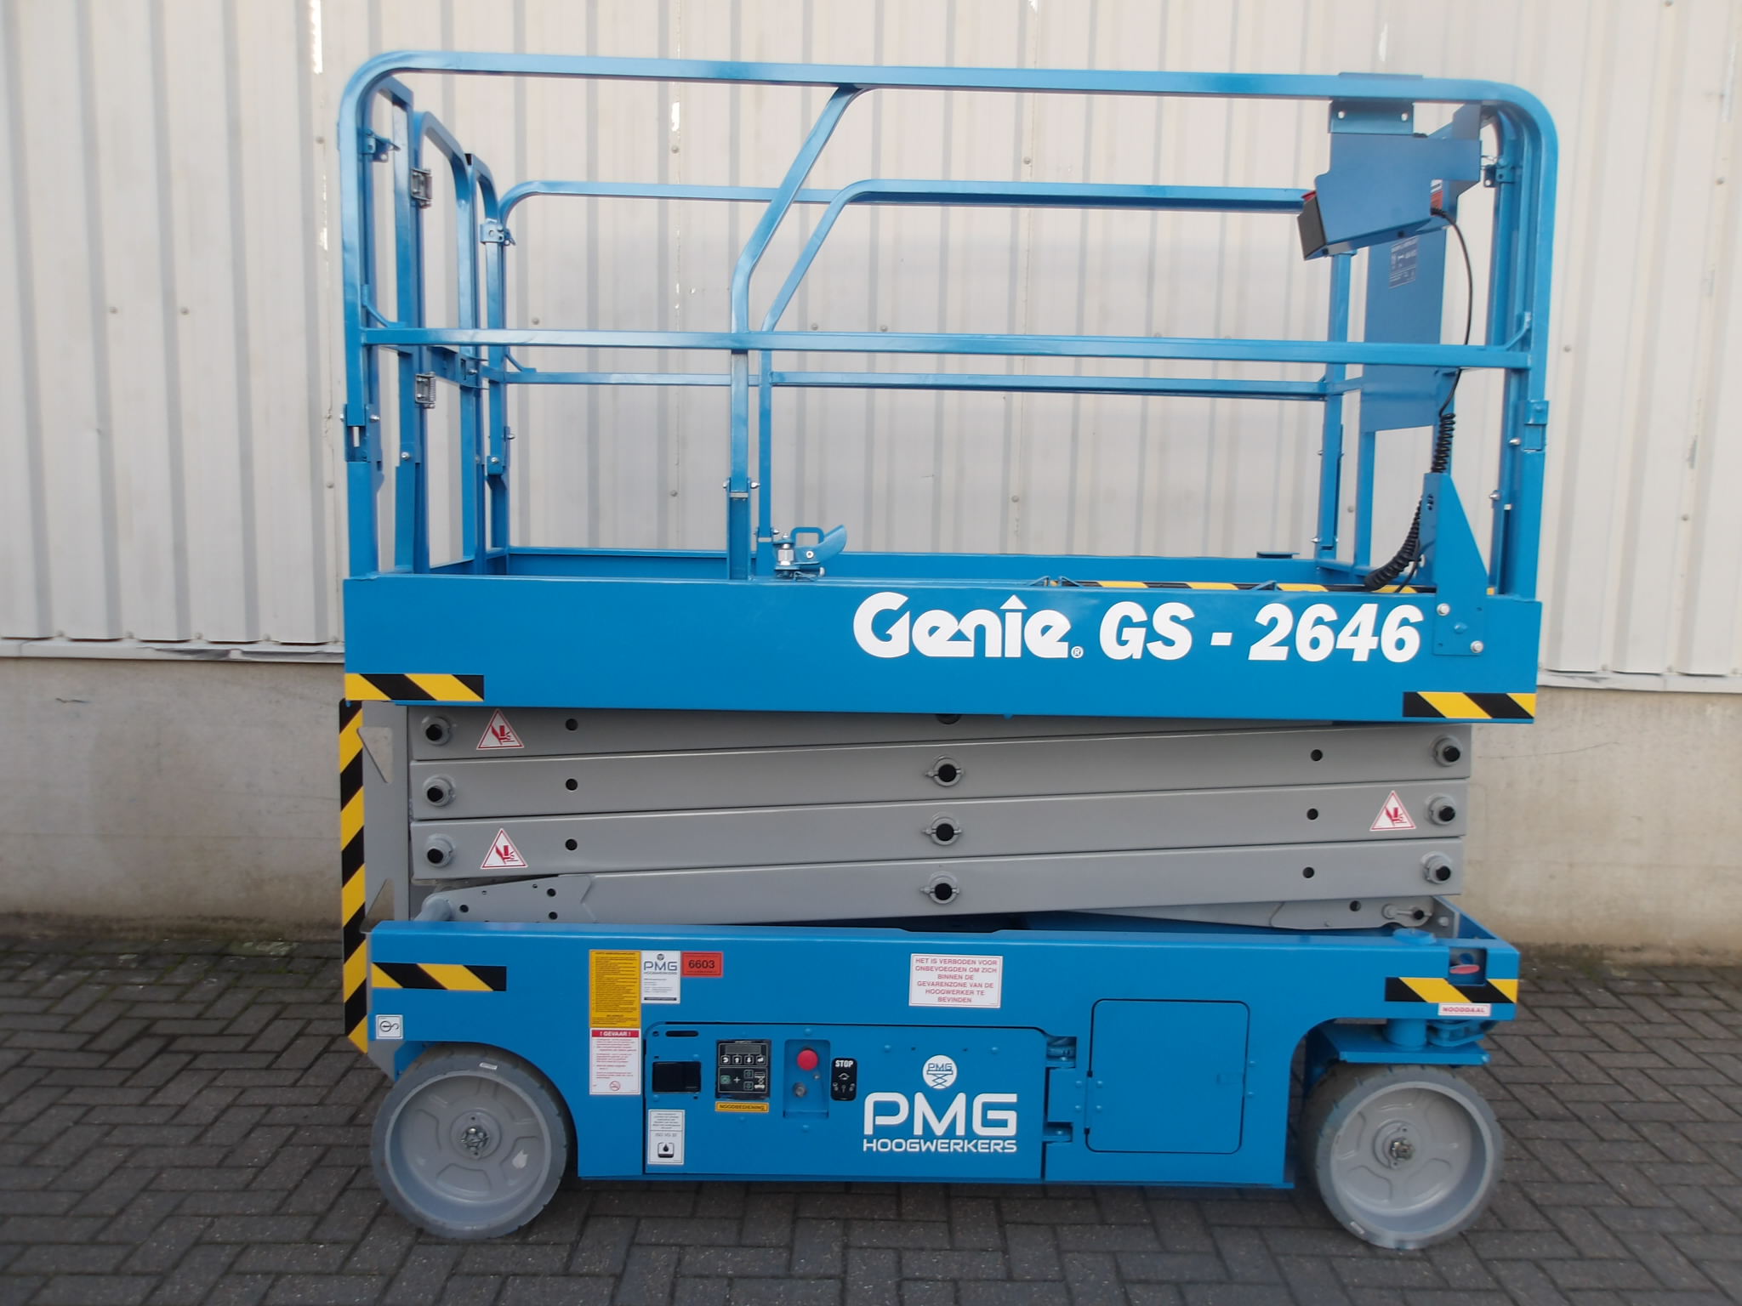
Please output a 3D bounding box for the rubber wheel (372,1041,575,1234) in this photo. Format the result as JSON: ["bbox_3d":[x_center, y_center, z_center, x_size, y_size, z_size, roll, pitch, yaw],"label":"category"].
[{"bbox_3d":[-0.798,0.973,2.739,0.376,0.376,0.123,1,8,-1],"label":"rubber wheel"}]

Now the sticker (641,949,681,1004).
[{"bbox_3d":[-0.406,0.631,2.633,0.075,0.107,0.004,1,8,-1],"label":"sticker"}]

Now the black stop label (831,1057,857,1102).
[{"bbox_3d":[-0.052,0.834,2.659,0.051,0.086,0.005,1,7,-1],"label":"black stop label"}]

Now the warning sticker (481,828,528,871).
[{"bbox_3d":[-0.734,0.394,2.721,0.095,0.086,0.004,1,8,-1],"label":"warning sticker"}]

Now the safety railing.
[{"bbox_3d":[0.143,-0.662,3.057,2.245,0.945,1.131,1,8,-1],"label":"safety railing"}]

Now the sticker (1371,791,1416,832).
[{"bbox_3d":[1.050,0.319,2.726,0.095,0.084,0.004,1,8,-1],"label":"sticker"}]

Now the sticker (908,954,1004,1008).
[{"bbox_3d":[0.167,0.640,2.639,0.183,0.109,0.004,1,8,-1],"label":"sticker"}]

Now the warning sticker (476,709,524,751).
[{"bbox_3d":[-0.732,0.152,2.689,0.093,0.081,0.004,1,8,-1],"label":"warning sticker"}]

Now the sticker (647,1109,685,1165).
[{"bbox_3d":[-0.402,0.955,2.676,0.074,0.117,0.004,1,8,-1],"label":"sticker"}]

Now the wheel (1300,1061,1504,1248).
[{"bbox_3d":[1.070,1.002,2.759,0.376,0.376,0.123,1,8,-1],"label":"wheel"}]

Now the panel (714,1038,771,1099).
[{"bbox_3d":[-0.250,0.816,2.671,0.108,0.123,0.030,1,8,-1],"label":"panel"}]

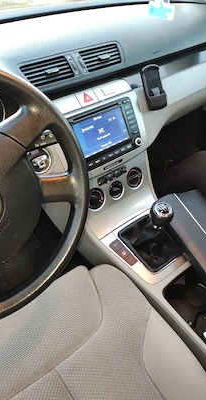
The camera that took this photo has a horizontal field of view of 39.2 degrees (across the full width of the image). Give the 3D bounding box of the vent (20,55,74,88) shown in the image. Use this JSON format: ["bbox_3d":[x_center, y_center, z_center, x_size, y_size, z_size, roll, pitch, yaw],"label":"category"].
[{"bbox_3d":[-0.122,-0.281,0.641,0.112,0.026,0.050,-28,96,-27],"label":"vent"}]

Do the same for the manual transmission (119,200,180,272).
[{"bbox_3d":[0.127,0.051,0.679,0.117,0.153,0.133,-28,52,-27],"label":"manual transmission"}]

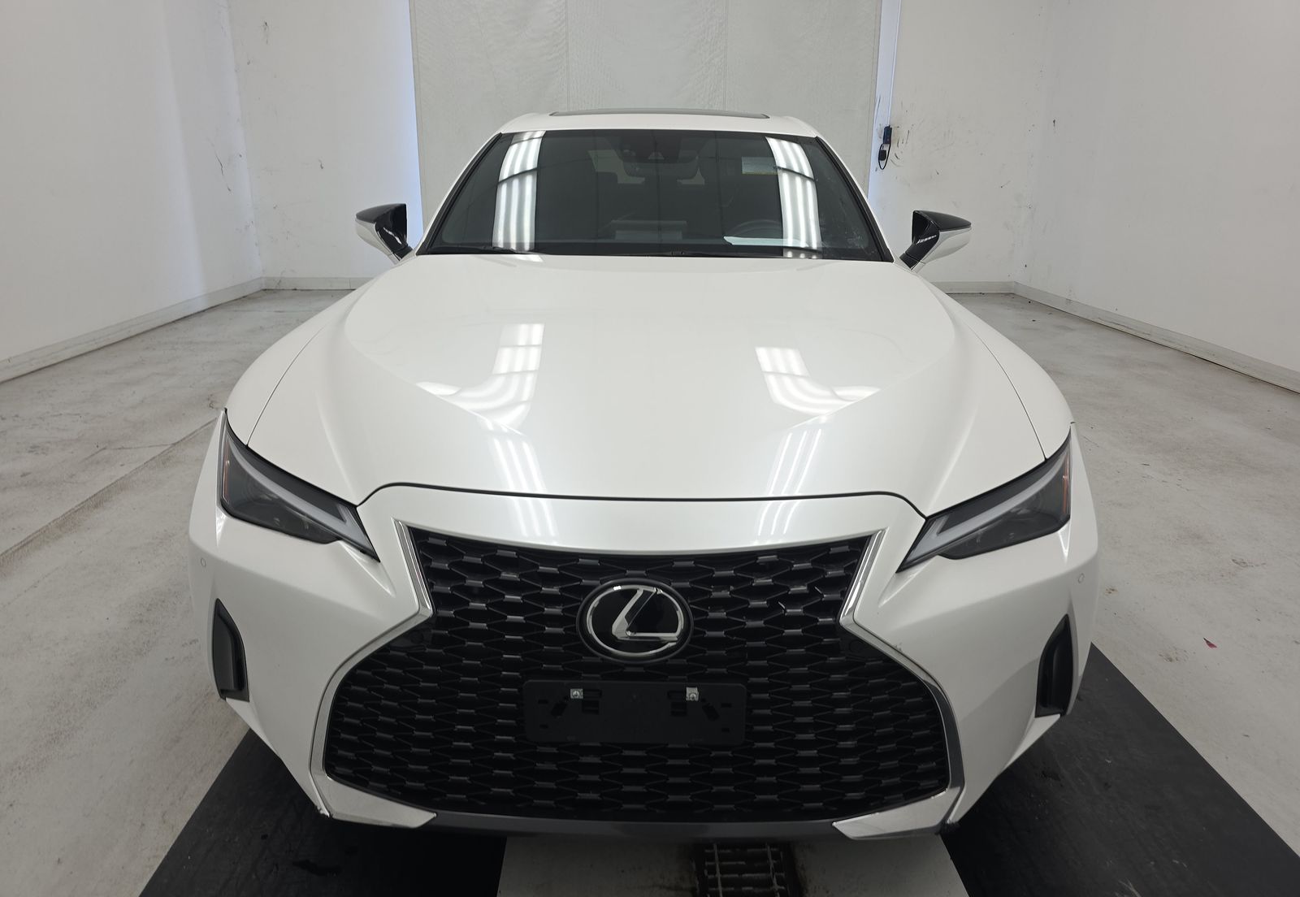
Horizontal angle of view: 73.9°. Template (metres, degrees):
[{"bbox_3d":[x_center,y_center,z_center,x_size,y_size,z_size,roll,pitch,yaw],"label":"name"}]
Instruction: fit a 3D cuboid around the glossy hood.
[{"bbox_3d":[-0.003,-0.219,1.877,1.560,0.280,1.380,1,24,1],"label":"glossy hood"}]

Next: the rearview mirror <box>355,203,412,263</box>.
[{"bbox_3d":[-0.882,-0.714,2.870,0.200,0.185,0.160,1,19,1],"label":"rearview mirror"}]

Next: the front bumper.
[{"bbox_3d":[-0.017,0.294,1.559,1.810,0.590,0.570,1,19,1],"label":"front bumper"}]

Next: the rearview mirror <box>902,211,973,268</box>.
[{"bbox_3d":[0.943,-0.685,2.850,0.220,0.185,0.160,1,19,1],"label":"rearview mirror"}]

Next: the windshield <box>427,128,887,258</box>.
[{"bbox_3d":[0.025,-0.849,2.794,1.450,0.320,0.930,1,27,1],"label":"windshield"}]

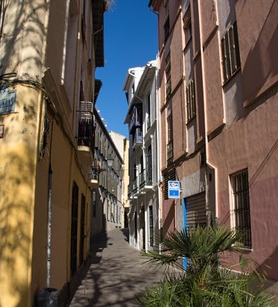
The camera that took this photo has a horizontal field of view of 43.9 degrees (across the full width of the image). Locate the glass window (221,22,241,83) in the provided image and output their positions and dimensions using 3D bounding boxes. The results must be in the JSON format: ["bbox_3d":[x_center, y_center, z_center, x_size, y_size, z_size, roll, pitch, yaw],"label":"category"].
[{"bbox_3d":[2.358,-2.554,8.917,0.140,1.300,0.980,2,-12,-9],"label":"glass window"}]

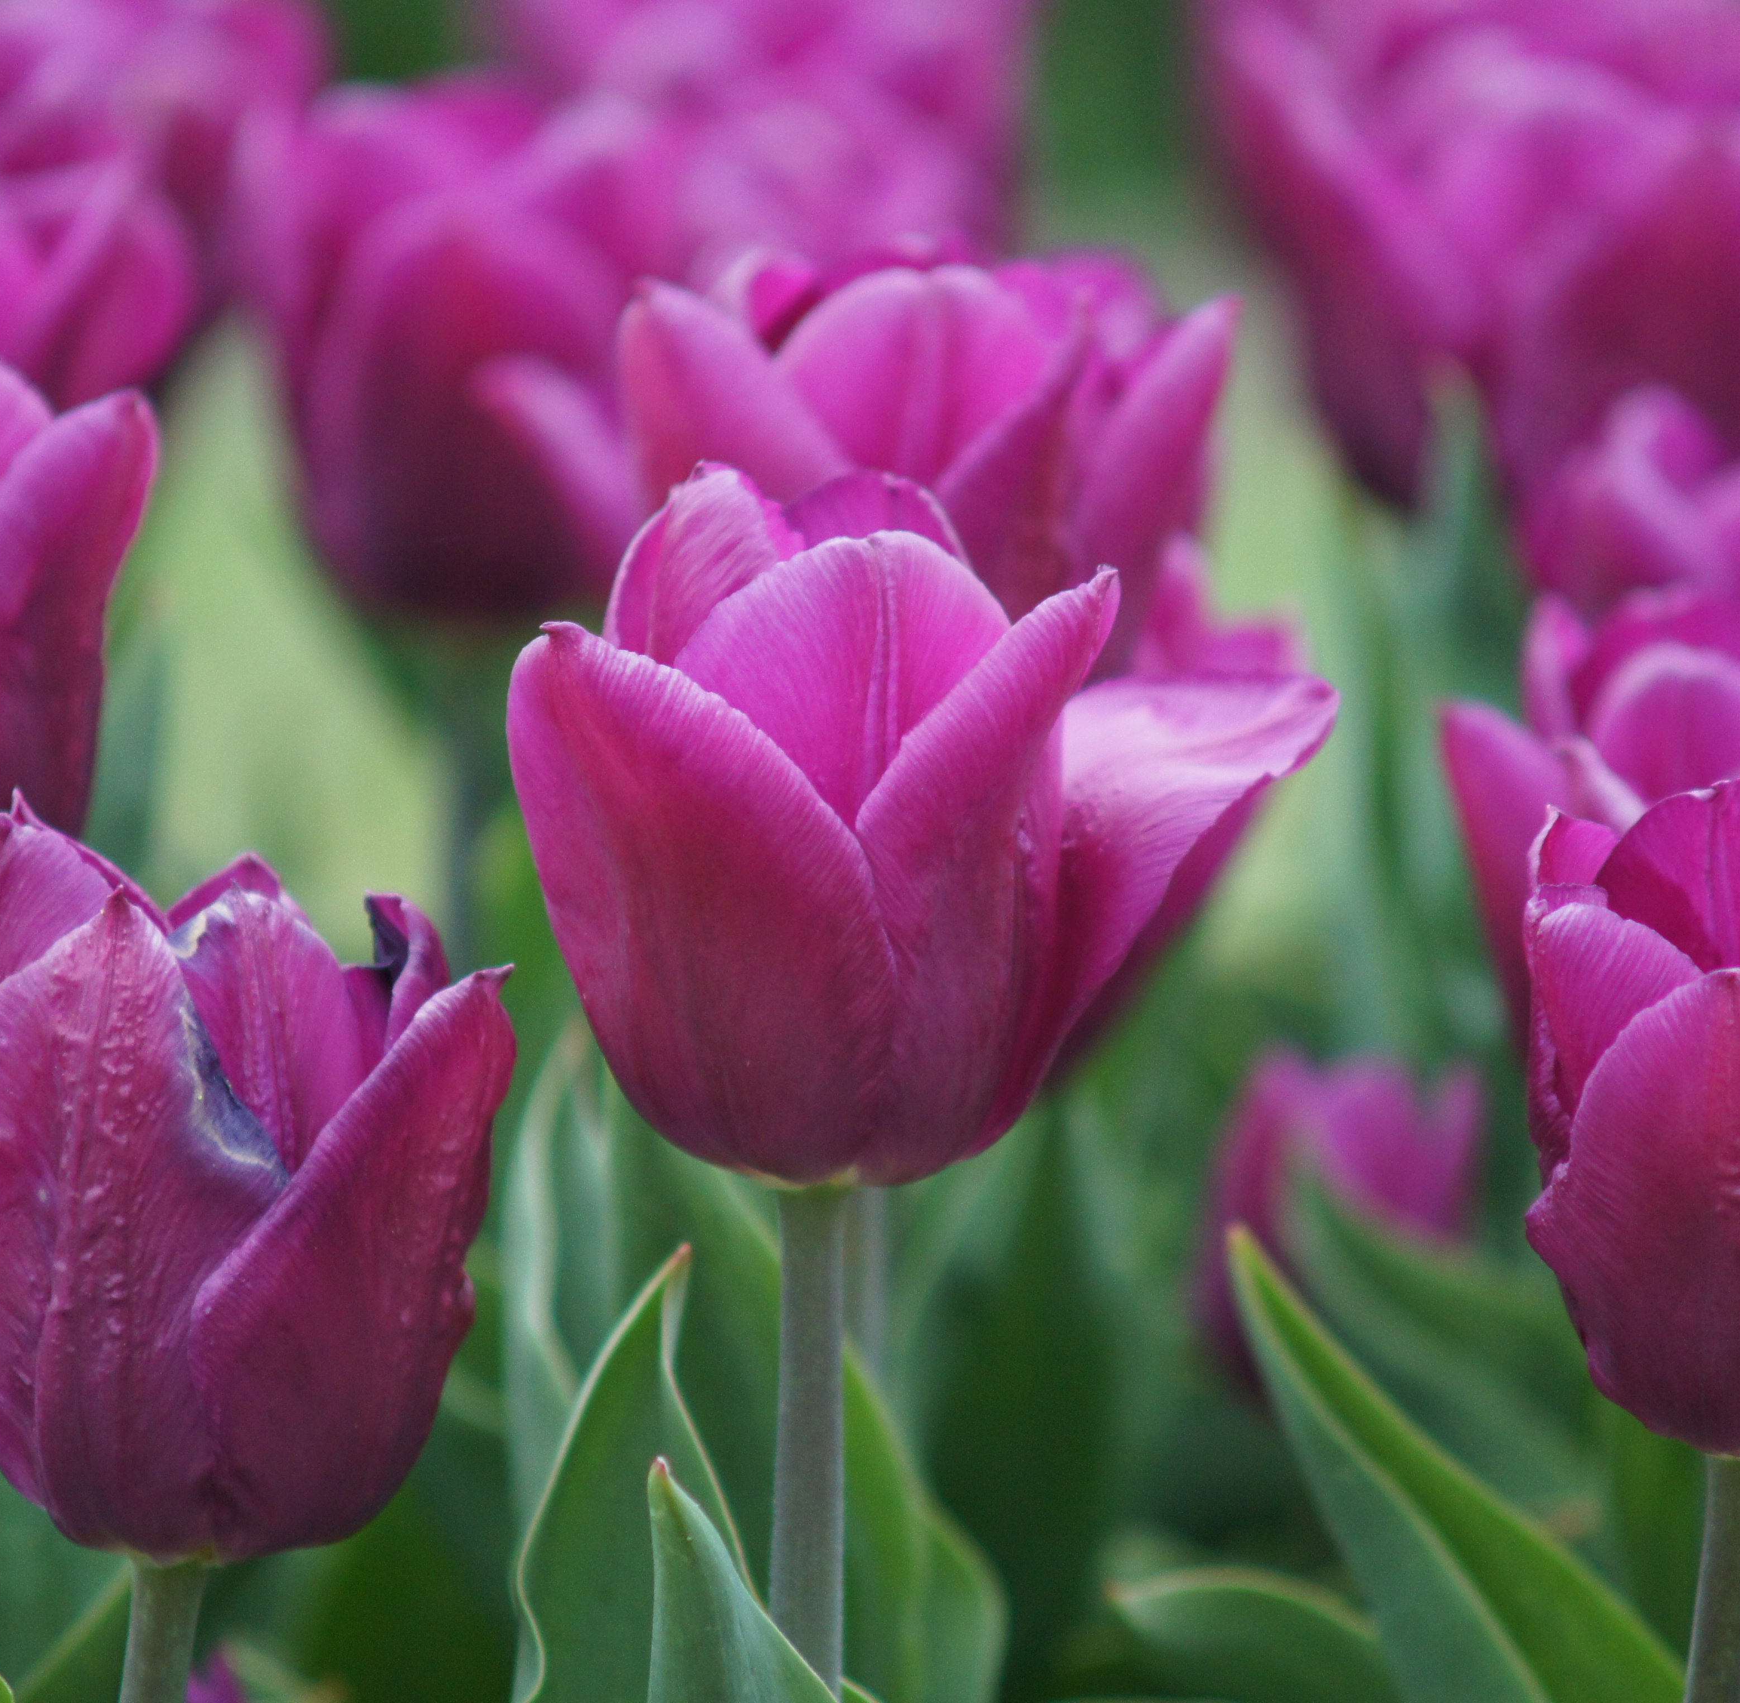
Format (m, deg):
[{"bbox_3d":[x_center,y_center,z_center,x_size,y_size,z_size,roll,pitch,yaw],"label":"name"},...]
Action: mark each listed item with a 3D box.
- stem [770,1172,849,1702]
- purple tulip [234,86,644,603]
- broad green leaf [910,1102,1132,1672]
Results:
[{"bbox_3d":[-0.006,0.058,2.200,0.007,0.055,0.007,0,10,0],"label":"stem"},{"bbox_3d":[-0.049,-0.058,2.580,0.051,0.060,0.050,0,10,0],"label":"purple tulip"},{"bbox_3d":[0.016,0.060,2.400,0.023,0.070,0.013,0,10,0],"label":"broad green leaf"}]

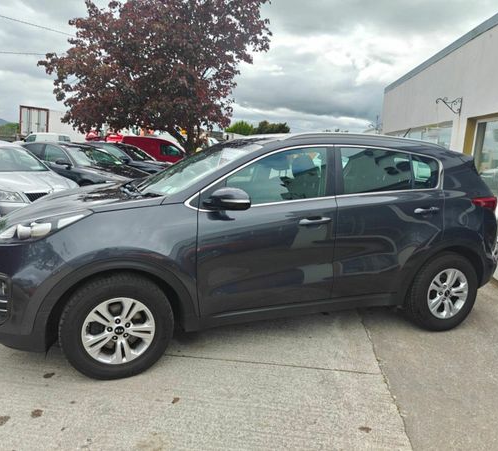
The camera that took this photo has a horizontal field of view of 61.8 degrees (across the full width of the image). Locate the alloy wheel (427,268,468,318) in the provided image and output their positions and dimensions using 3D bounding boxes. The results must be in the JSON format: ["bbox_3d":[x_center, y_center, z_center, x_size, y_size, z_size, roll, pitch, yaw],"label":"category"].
[{"bbox_3d":[1.675,0.575,3.591,0.445,0.445,0.180,-2,11,-20],"label":"alloy wheel"}]

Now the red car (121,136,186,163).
[{"bbox_3d":[-3.728,-2.816,17.560,4.250,1.820,1.820,2,10,3],"label":"red car"}]

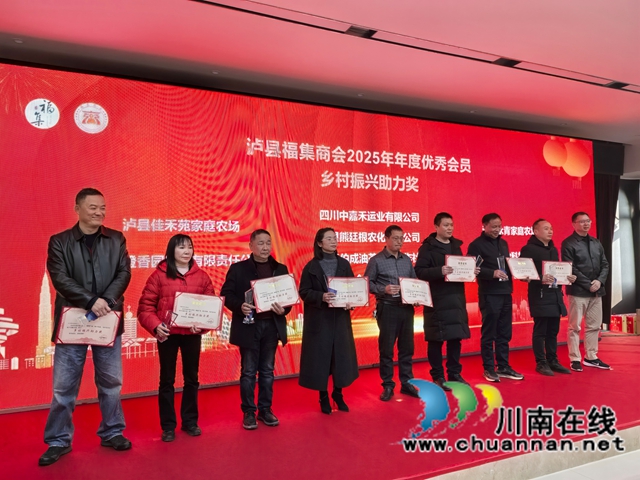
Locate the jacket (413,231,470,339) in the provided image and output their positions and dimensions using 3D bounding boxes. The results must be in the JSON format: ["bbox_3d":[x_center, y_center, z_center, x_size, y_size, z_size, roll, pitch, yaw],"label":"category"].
[{"bbox_3d":[1.246,0.468,5.127,0.619,1.085,0.405,0,-2,-22],"label":"jacket"}]

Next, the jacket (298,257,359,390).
[{"bbox_3d":[0.068,0.707,4.406,0.550,1.120,0.385,0,-2,-23],"label":"jacket"}]

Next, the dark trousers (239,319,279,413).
[{"bbox_3d":[-0.503,0.986,4.120,0.360,0.860,0.270,0,-3,-18],"label":"dark trousers"}]

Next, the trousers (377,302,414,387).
[{"bbox_3d":[0.718,0.990,4.801,0.385,0.799,0.273,0,-2,-22],"label":"trousers"}]

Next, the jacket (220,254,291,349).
[{"bbox_3d":[-0.522,0.479,4.052,0.577,0.720,0.364,0,-2,-25],"label":"jacket"}]

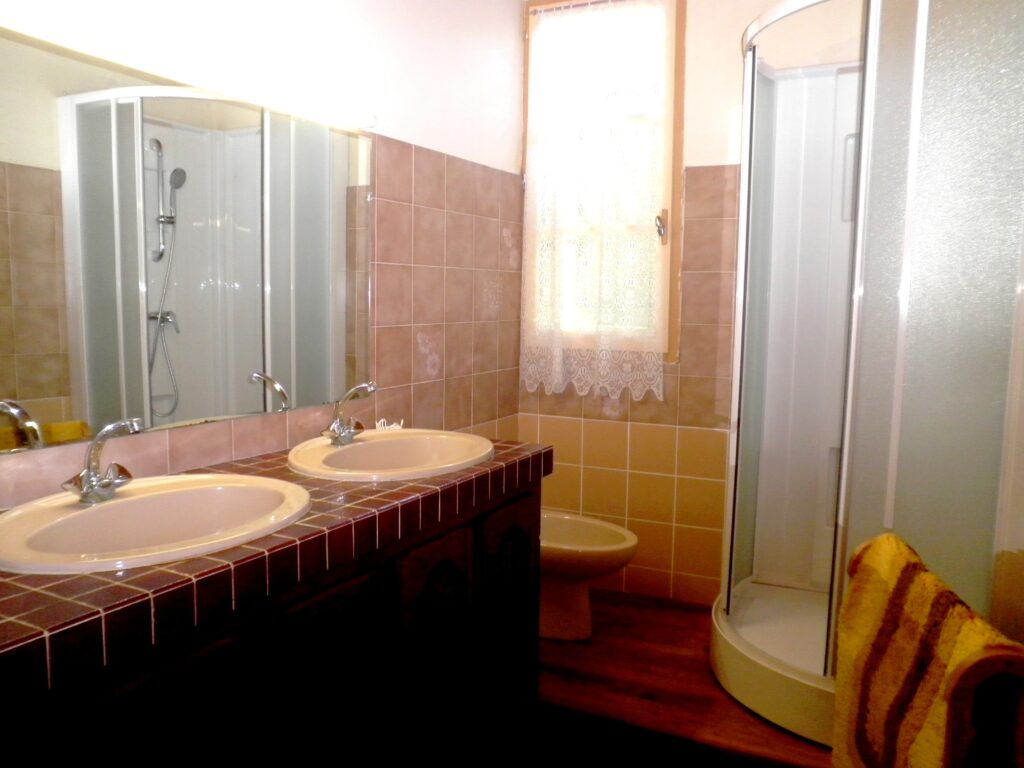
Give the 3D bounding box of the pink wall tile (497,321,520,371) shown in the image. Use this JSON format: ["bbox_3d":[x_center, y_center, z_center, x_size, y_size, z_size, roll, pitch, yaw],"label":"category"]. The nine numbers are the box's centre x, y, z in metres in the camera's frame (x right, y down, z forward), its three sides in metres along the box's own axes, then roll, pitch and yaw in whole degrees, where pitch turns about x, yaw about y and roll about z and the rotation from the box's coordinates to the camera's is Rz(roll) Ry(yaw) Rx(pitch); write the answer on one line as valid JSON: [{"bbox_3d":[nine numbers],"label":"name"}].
[{"bbox_3d":[-0.013,-0.162,3.200,0.010,0.200,0.200,4,7,27],"label":"pink wall tile"}]

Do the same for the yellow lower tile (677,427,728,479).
[{"bbox_3d":[0.744,0.274,3.004,0.198,0.198,0.012,4,7,27],"label":"yellow lower tile"}]

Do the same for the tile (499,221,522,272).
[{"bbox_3d":[-0.007,-0.567,3.165,0.010,0.198,0.198,4,7,27],"label":"tile"}]

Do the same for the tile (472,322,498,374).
[{"bbox_3d":[-0.105,-0.144,3.024,0.010,0.200,0.200,4,7,27],"label":"tile"}]

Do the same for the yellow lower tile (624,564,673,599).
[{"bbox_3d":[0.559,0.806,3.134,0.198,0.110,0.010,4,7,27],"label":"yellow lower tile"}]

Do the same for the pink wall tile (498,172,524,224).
[{"bbox_3d":[-0.006,-0.753,3.136,0.010,0.200,0.200,4,7,27],"label":"pink wall tile"}]

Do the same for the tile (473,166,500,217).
[{"bbox_3d":[-0.098,-0.734,2.959,0.010,0.200,0.200,4,7,27],"label":"tile"}]

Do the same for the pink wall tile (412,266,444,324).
[{"bbox_3d":[-0.289,-0.305,2.655,0.010,0.198,0.198,4,7,27],"label":"pink wall tile"}]

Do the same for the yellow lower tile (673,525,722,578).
[{"bbox_3d":[0.730,0.662,3.018,0.200,0.200,0.010,4,7,27],"label":"yellow lower tile"}]

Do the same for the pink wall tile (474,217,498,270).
[{"bbox_3d":[-0.104,-0.542,3.014,0.012,0.198,0.198,4,7,27],"label":"pink wall tile"}]

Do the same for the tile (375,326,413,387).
[{"bbox_3d":[-0.386,-0.089,2.529,0.012,0.198,0.198,4,7,27],"label":"tile"}]

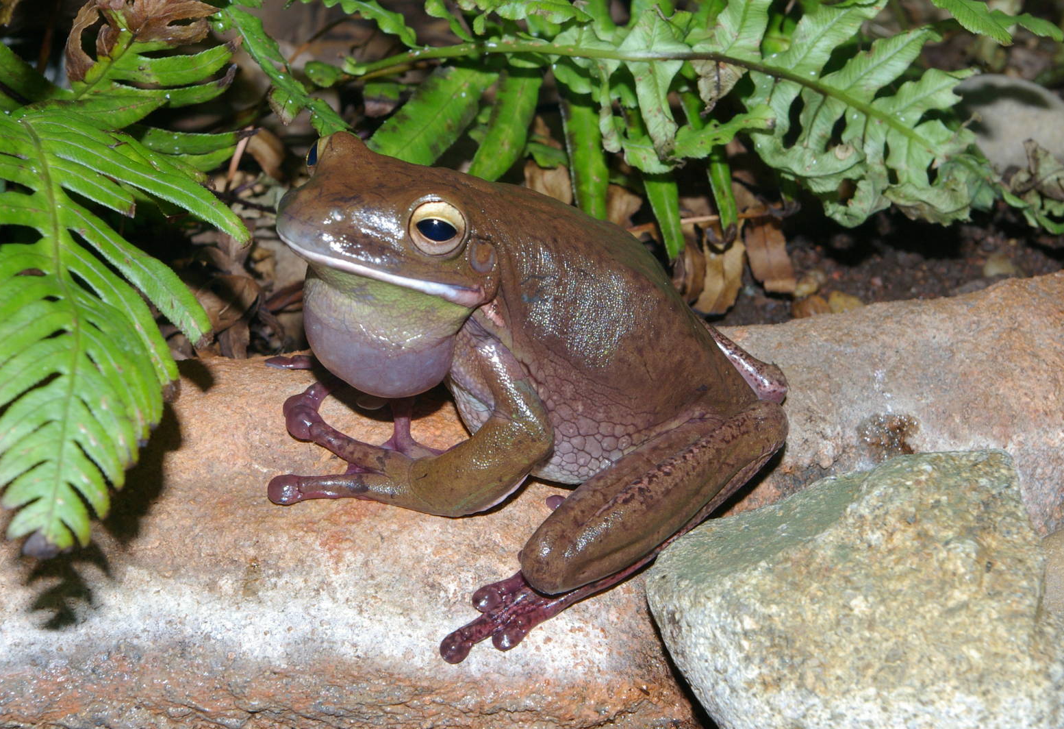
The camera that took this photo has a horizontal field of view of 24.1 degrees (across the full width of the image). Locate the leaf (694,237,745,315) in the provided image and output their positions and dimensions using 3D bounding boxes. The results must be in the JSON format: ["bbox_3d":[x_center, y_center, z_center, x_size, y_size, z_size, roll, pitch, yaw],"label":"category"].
[{"bbox_3d":[0.041,-0.019,0.550,0.009,0.006,0.018,5,77,4],"label":"leaf"}]

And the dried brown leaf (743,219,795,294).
[{"bbox_3d":[0.053,-0.024,0.560,0.010,0.006,0.018,-11,76,6],"label":"dried brown leaf"}]

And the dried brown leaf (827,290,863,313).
[{"bbox_3d":[0.070,-0.014,0.560,0.009,0.005,0.009,0,35,0],"label":"dried brown leaf"}]

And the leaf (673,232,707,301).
[{"bbox_3d":[0.035,-0.021,0.550,0.007,0.006,0.018,-4,77,4],"label":"leaf"}]

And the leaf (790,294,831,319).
[{"bbox_3d":[0.062,-0.013,0.557,0.009,0.005,0.009,0,35,0],"label":"leaf"}]

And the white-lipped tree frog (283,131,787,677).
[{"bbox_3d":[-0.001,-0.002,0.400,0.084,0.061,0.074,-11,36,-15],"label":"white-lipped tree frog"}]

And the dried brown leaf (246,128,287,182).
[{"bbox_3d":[-0.064,-0.051,0.600,0.008,0.015,0.007,-24,-3,-4],"label":"dried brown leaf"}]

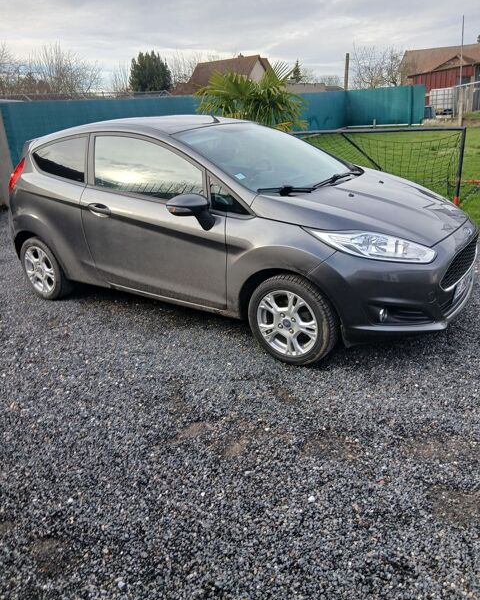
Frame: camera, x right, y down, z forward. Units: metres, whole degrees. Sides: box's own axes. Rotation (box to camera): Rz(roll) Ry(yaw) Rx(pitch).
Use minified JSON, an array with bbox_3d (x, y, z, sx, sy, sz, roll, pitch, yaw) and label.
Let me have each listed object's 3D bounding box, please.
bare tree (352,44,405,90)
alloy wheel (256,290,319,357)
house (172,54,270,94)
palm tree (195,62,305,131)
[{"bbox_3d":[8.524,-13.309,30.373,3.600,5.044,3.500,-2,21,0],"label":"bare tree"},{"bbox_3d":[0.334,0.122,3.044,0.427,0.427,0.160,11,25,31],"label":"alloy wheel"},{"bbox_3d":[-1.661,-20.568,47.772,8.600,6.687,7.200,14,27,36],"label":"house"},{"bbox_3d":[0.244,-3.747,10.351,2.300,2.462,2.300,-2,21,0],"label":"palm tree"}]

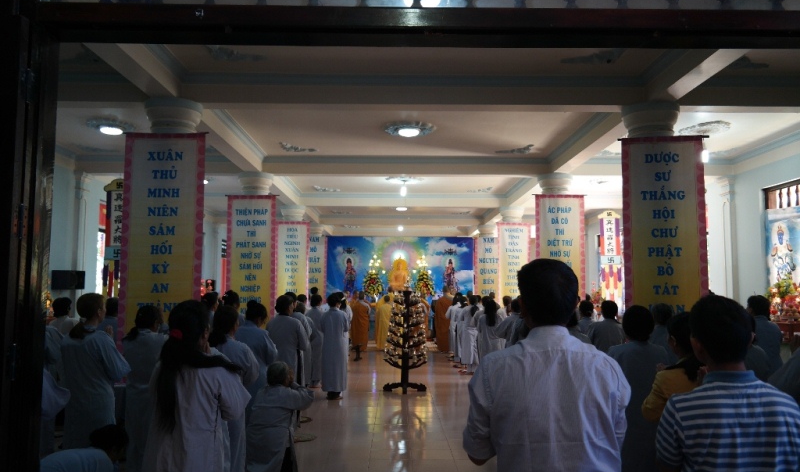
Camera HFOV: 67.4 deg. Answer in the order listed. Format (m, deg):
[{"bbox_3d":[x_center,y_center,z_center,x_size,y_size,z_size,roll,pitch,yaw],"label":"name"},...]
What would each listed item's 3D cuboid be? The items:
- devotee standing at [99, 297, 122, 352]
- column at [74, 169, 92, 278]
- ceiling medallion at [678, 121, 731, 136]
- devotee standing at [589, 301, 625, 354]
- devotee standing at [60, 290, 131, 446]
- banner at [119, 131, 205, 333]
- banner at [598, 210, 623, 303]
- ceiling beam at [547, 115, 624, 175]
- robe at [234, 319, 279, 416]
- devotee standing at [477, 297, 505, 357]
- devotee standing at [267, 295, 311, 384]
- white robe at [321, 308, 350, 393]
[{"bbox_3d":[-3.295,1.459,6.865,0.460,1.490,0.380,0,-5,7],"label":"devotee standing"},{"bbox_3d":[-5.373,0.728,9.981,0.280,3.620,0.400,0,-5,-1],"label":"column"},{"bbox_3d":[4.109,-1.411,8.100,0.670,0.070,0.670,0,-5,0],"label":"ceiling medallion"},{"bbox_3d":[2.318,1.478,6.719,0.450,1.500,0.360,1,-5,-4],"label":"devotee standing"},{"bbox_3d":[-2.515,1.266,4.982,0.500,1.550,0.380,-1,-5,11],"label":"devotee standing"},{"bbox_3d":[-2.367,0.177,5.985,0.810,2.420,0.040,0,-5,-1],"label":"banner"},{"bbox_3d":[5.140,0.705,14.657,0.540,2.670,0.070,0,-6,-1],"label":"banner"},{"bbox_3d":[2.661,-1.347,8.510,0.300,0.330,3.600,0,-5,-1],"label":"ceiling beam"},{"bbox_3d":[-1.444,1.427,6.125,0.410,1.170,0.330,-1,-6,11],"label":"robe"},{"bbox_3d":[1.606,1.839,10.589,0.460,1.530,0.380,0,-6,-6],"label":"devotee standing"},{"bbox_3d":[-1.340,1.492,7.148,0.530,1.570,0.420,-1,-6,15],"label":"devotee standing"},{"bbox_3d":[-0.990,1.702,9.025,0.450,1.260,0.340,0,-5,4],"label":"white robe"}]

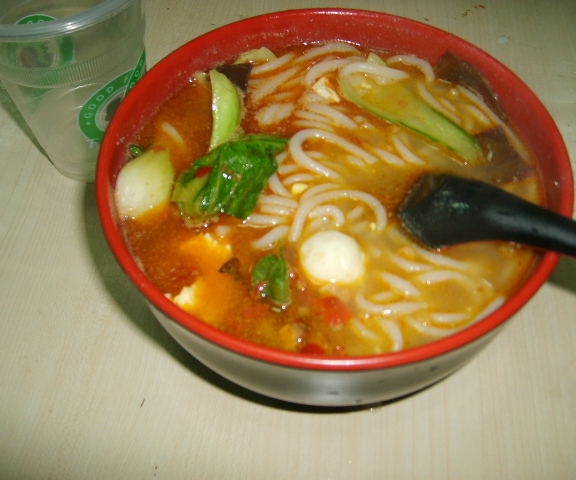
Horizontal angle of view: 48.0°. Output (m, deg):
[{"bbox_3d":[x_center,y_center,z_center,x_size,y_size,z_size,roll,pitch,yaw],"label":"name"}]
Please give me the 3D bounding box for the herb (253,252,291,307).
[{"bbox_3d":[-0.005,0.016,0.243,0.014,0.007,0.023,-9,56,-6],"label":"herb"}]

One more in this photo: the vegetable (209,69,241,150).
[{"bbox_3d":[-0.027,-0.056,0.290,0.014,0.014,0.044,-3,55,-2],"label":"vegetable"}]

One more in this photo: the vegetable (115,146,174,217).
[{"bbox_3d":[-0.057,-0.022,0.267,0.022,0.018,0.029,16,57,11],"label":"vegetable"}]

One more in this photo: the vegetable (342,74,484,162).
[{"bbox_3d":[0.055,-0.055,0.293,0.071,0.009,0.022,33,62,21],"label":"vegetable"}]

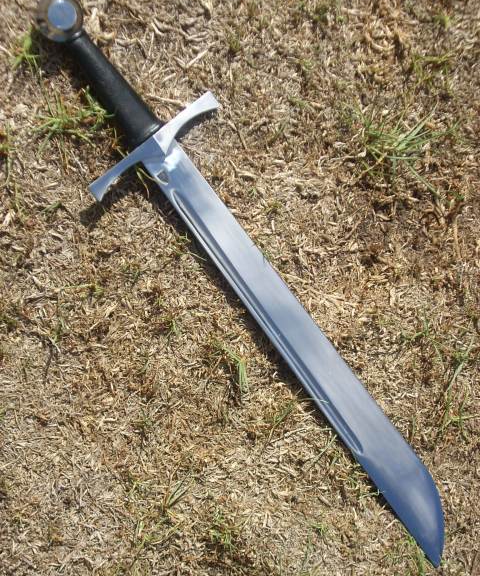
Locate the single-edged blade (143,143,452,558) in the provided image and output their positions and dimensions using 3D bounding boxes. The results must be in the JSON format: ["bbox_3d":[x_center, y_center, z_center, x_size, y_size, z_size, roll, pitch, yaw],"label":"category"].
[{"bbox_3d":[0.096,0.084,1.131,0.073,0.008,0.611,-43,109,-19],"label":"single-edged blade"}]

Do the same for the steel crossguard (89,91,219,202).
[{"bbox_3d":[-0.088,-0.146,1.029,0.172,0.022,0.024,-42,109,-20],"label":"steel crossguard"}]

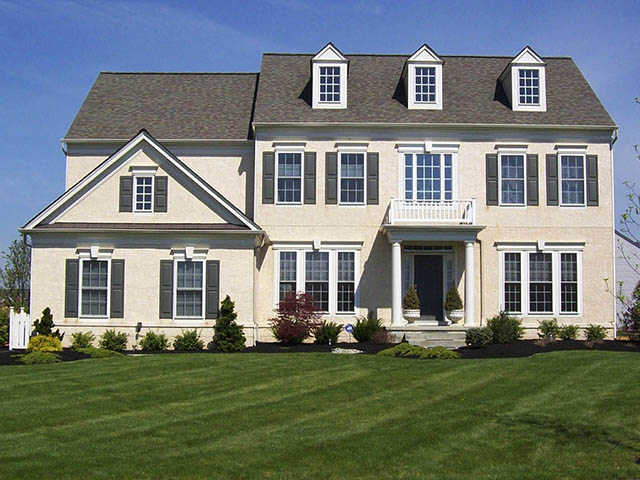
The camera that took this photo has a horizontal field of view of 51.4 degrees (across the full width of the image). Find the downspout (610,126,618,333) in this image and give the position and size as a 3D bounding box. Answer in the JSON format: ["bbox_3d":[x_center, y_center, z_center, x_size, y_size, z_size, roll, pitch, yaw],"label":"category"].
[{"bbox_3d":[9.193,-0.225,20.732,0.150,6.573,0.300,0,-3,0],"label":"downspout"}]

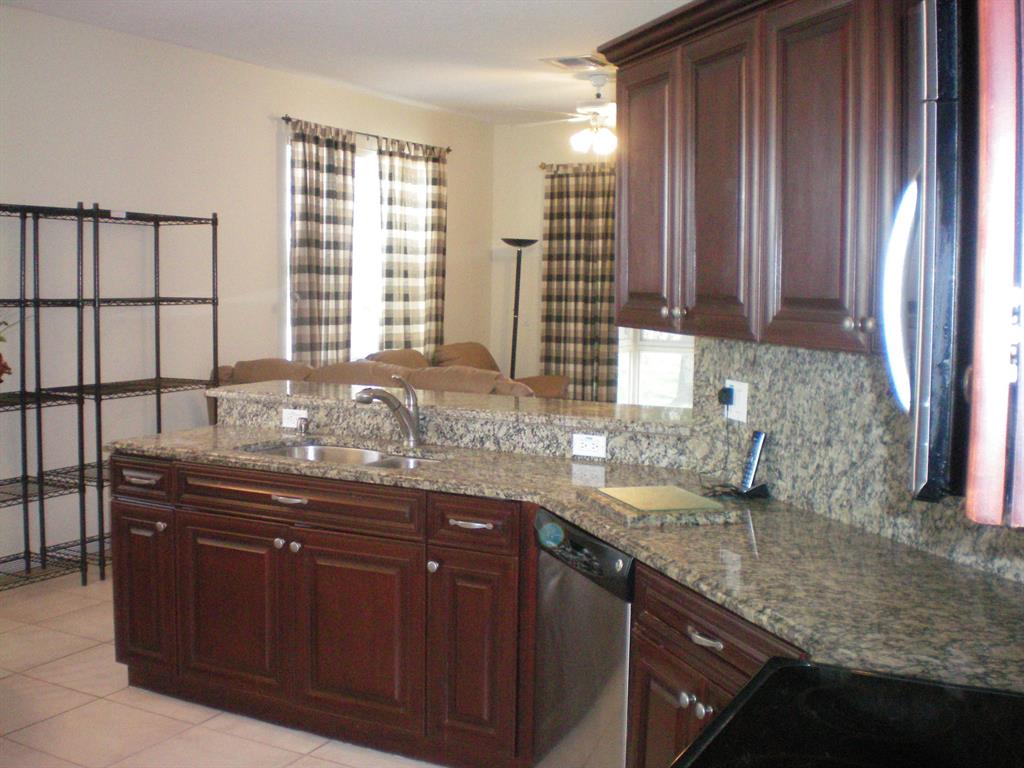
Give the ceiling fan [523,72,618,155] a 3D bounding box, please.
[{"bbox_3d":[0.545,-1.702,7.091,1.270,0.488,1.270,1,5,0],"label":"ceiling fan"}]

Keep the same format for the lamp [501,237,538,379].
[{"bbox_3d":[0.036,-0.264,9.127,0.290,1.822,0.290,2,5,0],"label":"lamp"}]

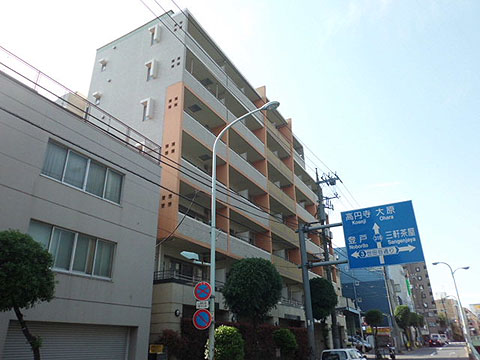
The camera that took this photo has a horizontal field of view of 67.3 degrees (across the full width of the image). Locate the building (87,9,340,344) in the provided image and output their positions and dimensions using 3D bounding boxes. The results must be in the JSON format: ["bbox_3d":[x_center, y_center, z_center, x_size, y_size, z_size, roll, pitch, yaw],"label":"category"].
[{"bbox_3d":[-0.204,4.047,30.242,8.800,21.400,26.200,-15,-28,27],"label":"building"}]

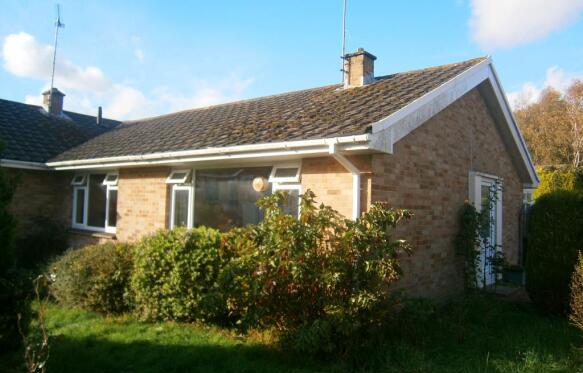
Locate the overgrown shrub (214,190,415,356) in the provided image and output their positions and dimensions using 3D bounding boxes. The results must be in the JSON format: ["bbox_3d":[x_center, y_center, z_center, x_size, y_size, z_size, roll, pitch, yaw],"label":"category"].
[{"bbox_3d":[0.281,0.866,4.741,1.750,1.620,1.250,0,-3,39],"label":"overgrown shrub"}]

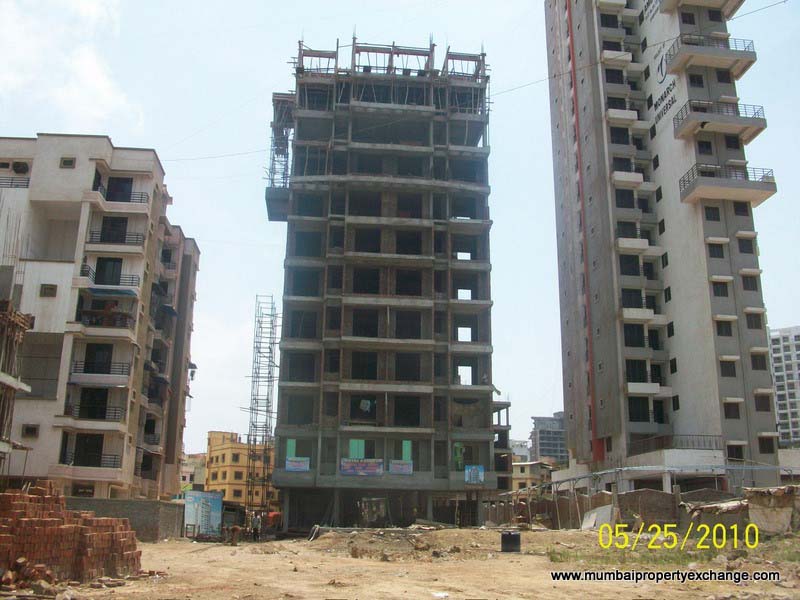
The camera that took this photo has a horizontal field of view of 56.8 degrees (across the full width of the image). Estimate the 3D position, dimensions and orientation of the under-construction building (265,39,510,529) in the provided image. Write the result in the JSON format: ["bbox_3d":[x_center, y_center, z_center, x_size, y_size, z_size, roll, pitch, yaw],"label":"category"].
[{"bbox_3d":[-1.782,-0.663,58.350,16.420,36.000,14.000,1,-16,-1],"label":"under-construction building"}]

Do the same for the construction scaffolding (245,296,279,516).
[{"bbox_3d":[-9.476,7.627,51.041,1.300,15.650,3.100,1,-16,-1],"label":"construction scaffolding"}]

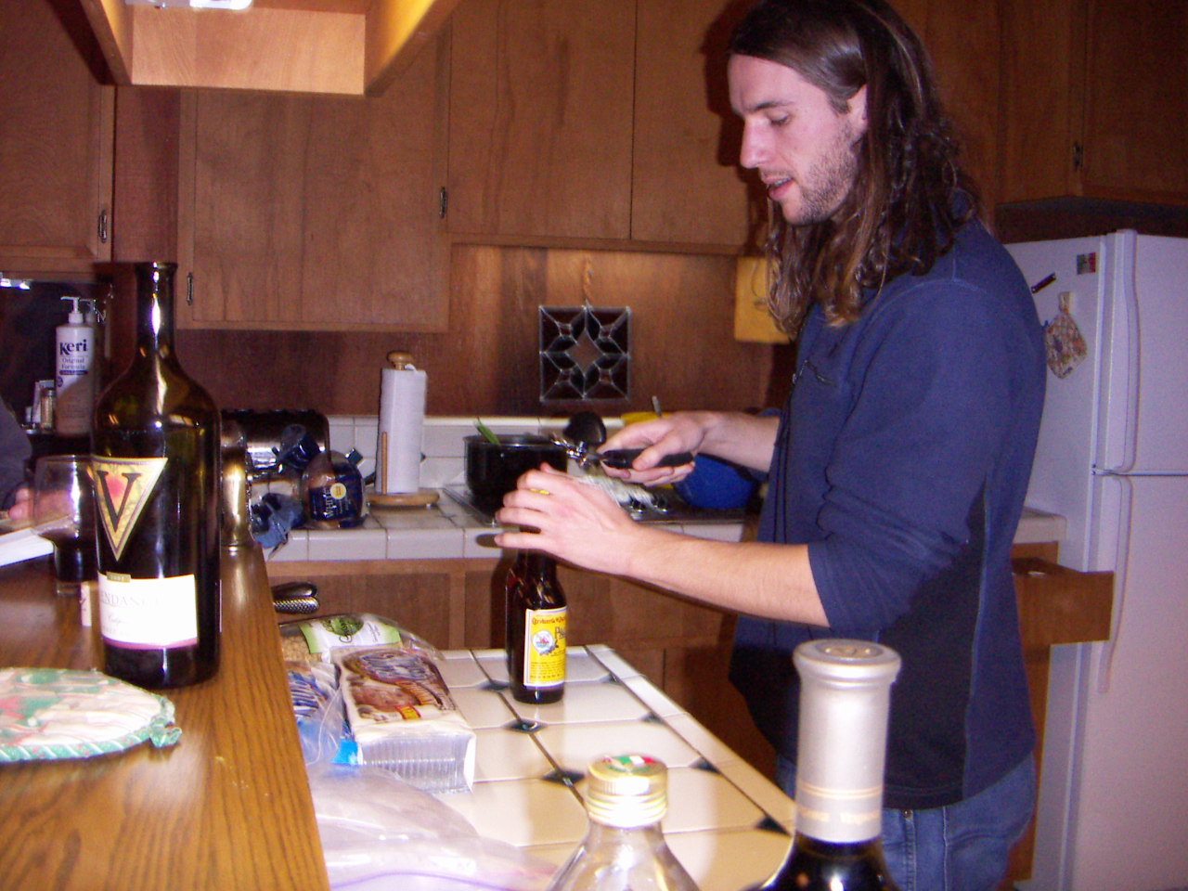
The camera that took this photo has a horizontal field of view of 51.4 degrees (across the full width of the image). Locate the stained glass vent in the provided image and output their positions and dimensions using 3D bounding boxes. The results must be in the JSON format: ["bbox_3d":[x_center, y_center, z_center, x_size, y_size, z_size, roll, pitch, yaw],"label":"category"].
[{"bbox_3d":[-0.021,-0.229,3.060,0.234,0.234,0.020,0,6,-17],"label":"stained glass vent"}]

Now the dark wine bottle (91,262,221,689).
[{"bbox_3d":[-0.355,0.021,1.015,0.099,0.337,0.099,3,6,19],"label":"dark wine bottle"}]

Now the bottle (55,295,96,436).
[{"bbox_3d":[-1.017,-0.155,2.420,0.068,0.272,0.052,-1,6,-23],"label":"bottle"}]

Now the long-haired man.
[{"bbox_3d":[0.180,0.343,1.460,0.600,1.720,0.520,1,6,-6],"label":"long-haired man"}]

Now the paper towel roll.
[{"bbox_3d":[-0.434,-0.038,2.800,0.105,0.288,0.105,1,6,-17],"label":"paper towel roll"}]

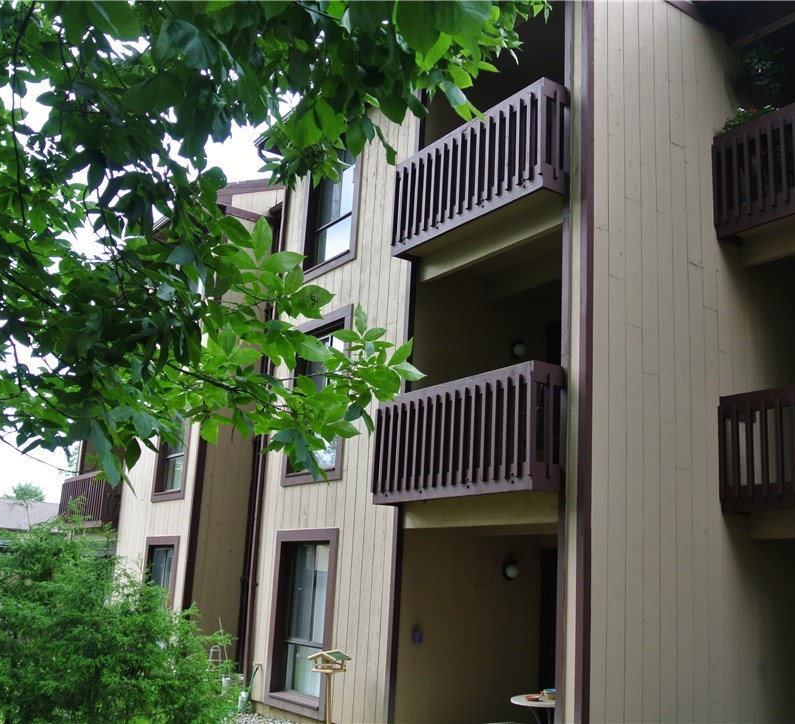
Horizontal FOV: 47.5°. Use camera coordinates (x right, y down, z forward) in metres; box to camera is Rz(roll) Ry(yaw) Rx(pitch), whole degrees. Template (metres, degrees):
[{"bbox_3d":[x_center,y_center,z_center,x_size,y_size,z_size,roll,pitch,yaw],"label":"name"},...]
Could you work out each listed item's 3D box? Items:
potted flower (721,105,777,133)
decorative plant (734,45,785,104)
[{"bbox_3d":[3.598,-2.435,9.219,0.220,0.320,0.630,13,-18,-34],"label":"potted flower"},{"bbox_3d":[3.772,-3.014,9.437,0.560,0.690,0.560,13,-18,-34],"label":"decorative plant"}]

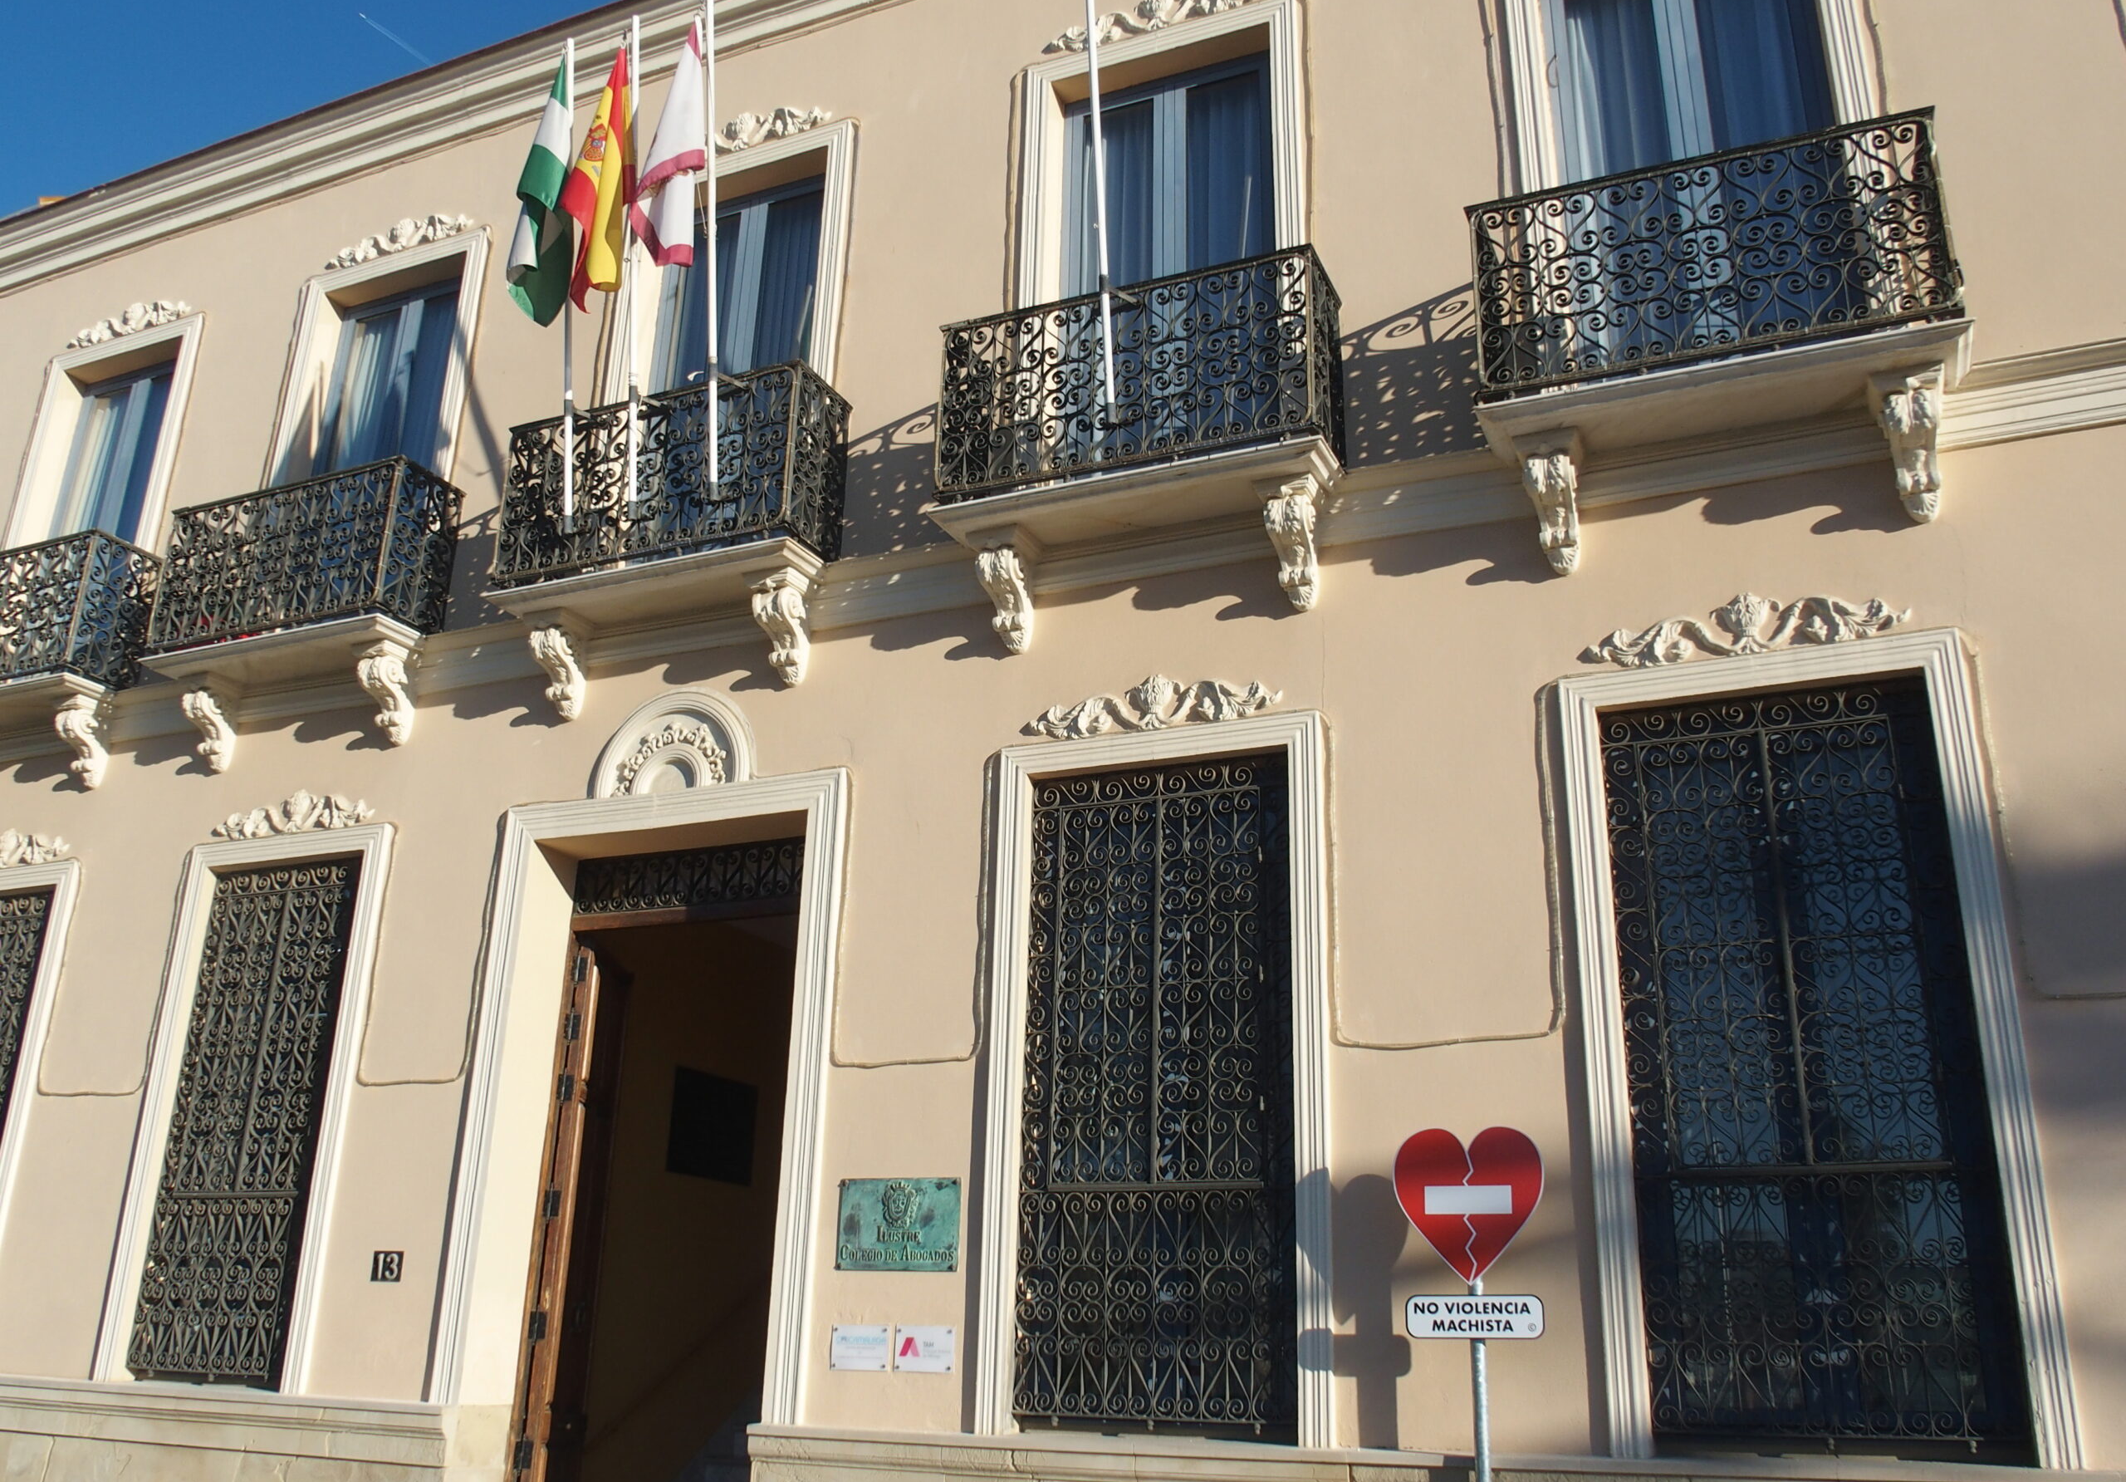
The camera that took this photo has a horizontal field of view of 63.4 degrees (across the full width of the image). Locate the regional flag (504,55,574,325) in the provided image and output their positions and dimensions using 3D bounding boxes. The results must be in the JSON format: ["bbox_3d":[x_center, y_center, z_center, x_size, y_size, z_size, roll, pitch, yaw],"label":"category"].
[{"bbox_3d":[-2.967,-3.195,9.891,0.294,1.705,0.279,-7,-20,23],"label":"regional flag"}]

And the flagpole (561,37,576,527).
[{"bbox_3d":[-2.757,-2.591,9.619,0.050,2.926,0.050,-7,-11,23],"label":"flagpole"}]

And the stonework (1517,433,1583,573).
[{"bbox_3d":[2.171,-1.034,7.549,0.261,0.540,0.384,-7,-21,23],"label":"stonework"}]

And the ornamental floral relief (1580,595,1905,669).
[{"bbox_3d":[3.042,-0.514,7.737,1.395,0.283,0.100,-7,-20,23],"label":"ornamental floral relief"}]

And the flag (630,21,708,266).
[{"bbox_3d":[-2.127,-3.277,9.406,0.406,1.559,0.300,-7,-21,23],"label":"flag"}]

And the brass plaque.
[{"bbox_3d":[-0.785,2.296,8.154,0.655,0.420,0.030,-7,-21,22],"label":"brass plaque"}]

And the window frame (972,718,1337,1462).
[{"bbox_3d":[0.418,1.481,7.902,1.646,3.208,0.133,-7,-21,22],"label":"window frame"}]

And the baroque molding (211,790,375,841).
[{"bbox_3d":[-4.678,0.439,10.471,1.332,0.267,0.100,-7,-21,23],"label":"baroque molding"}]

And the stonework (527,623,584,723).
[{"bbox_3d":[-2.907,-0.398,9.872,0.209,0.515,0.309,-7,-20,23],"label":"stonework"}]

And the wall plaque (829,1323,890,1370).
[{"bbox_3d":[-0.944,2.818,7.982,0.303,0.201,0.018,-7,-20,23],"label":"wall plaque"}]

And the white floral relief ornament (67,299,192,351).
[{"bbox_3d":[-7.490,-3.375,13.805,1.418,0.287,0.100,-7,-20,23],"label":"white floral relief ornament"}]

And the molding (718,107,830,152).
[{"bbox_3d":[-2.064,-3.800,10.801,1.360,0.272,0.073,-7,-20,23],"label":"molding"}]

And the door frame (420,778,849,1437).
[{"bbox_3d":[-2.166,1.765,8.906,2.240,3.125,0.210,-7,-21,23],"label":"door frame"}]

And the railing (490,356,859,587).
[{"bbox_3d":[-2.217,-1.375,9.682,2.005,1.022,0.540,-7,-21,23],"label":"railing"}]

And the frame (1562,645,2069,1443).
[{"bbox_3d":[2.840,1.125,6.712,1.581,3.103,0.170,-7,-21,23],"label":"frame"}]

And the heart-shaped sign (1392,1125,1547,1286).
[{"bbox_3d":[1.589,1.815,6.723,0.592,0.594,0.030,-7,-21,23],"label":"heart-shaped sign"}]

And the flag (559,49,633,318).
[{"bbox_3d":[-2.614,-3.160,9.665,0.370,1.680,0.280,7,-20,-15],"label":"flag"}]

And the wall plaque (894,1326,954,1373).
[{"bbox_3d":[-0.637,2.776,7.851,0.304,0.200,0.018,-7,-20,23],"label":"wall plaque"}]

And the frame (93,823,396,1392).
[{"bbox_3d":[-4.738,2.093,10.063,1.602,3.164,0.162,-7,-20,23],"label":"frame"}]

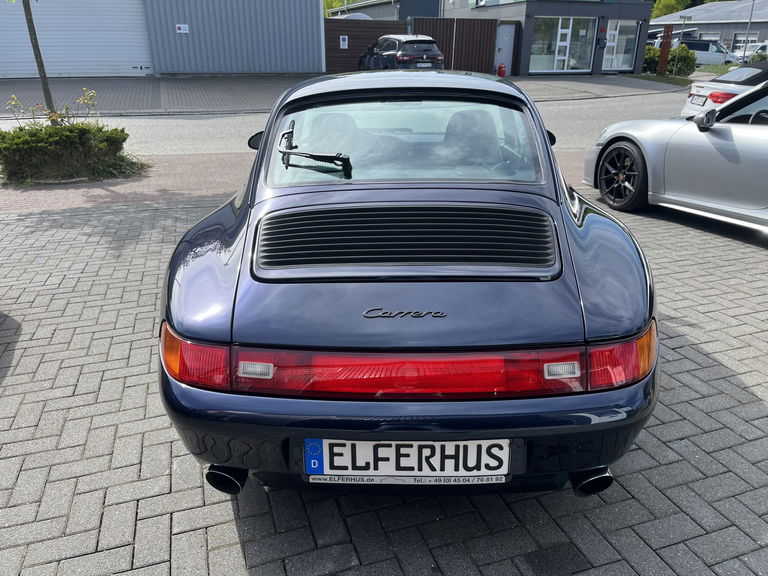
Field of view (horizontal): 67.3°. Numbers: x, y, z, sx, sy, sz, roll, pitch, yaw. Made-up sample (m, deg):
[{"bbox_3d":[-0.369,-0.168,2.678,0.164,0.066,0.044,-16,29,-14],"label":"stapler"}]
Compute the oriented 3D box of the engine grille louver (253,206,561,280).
[{"bbox_3d":[0.078,-0.148,1.822,0.940,0.130,0.430,0,22,1],"label":"engine grille louver"}]

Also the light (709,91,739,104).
[{"bbox_3d":[5.329,-2.972,9.000,0.330,0.200,0.460,1,22,3],"label":"light"}]

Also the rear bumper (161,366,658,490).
[{"bbox_3d":[0.069,0.334,1.690,1.650,0.310,0.540,0,22,1],"label":"rear bumper"}]

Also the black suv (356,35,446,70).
[{"bbox_3d":[0.508,-8.330,21.026,1.840,1.670,4.650,-8,23,-19],"label":"black suv"}]

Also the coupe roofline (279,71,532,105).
[{"bbox_3d":[0.131,-1.123,3.137,1.220,0.170,1.050,0,22,1],"label":"coupe roofline"}]

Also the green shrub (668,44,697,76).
[{"bbox_3d":[13.714,-10.438,26.500,1.200,1.350,1.200,0,22,0],"label":"green shrub"}]

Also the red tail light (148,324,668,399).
[{"bbox_3d":[0.069,0.158,1.626,1.540,0.150,0.350,0,22,1],"label":"red tail light"}]

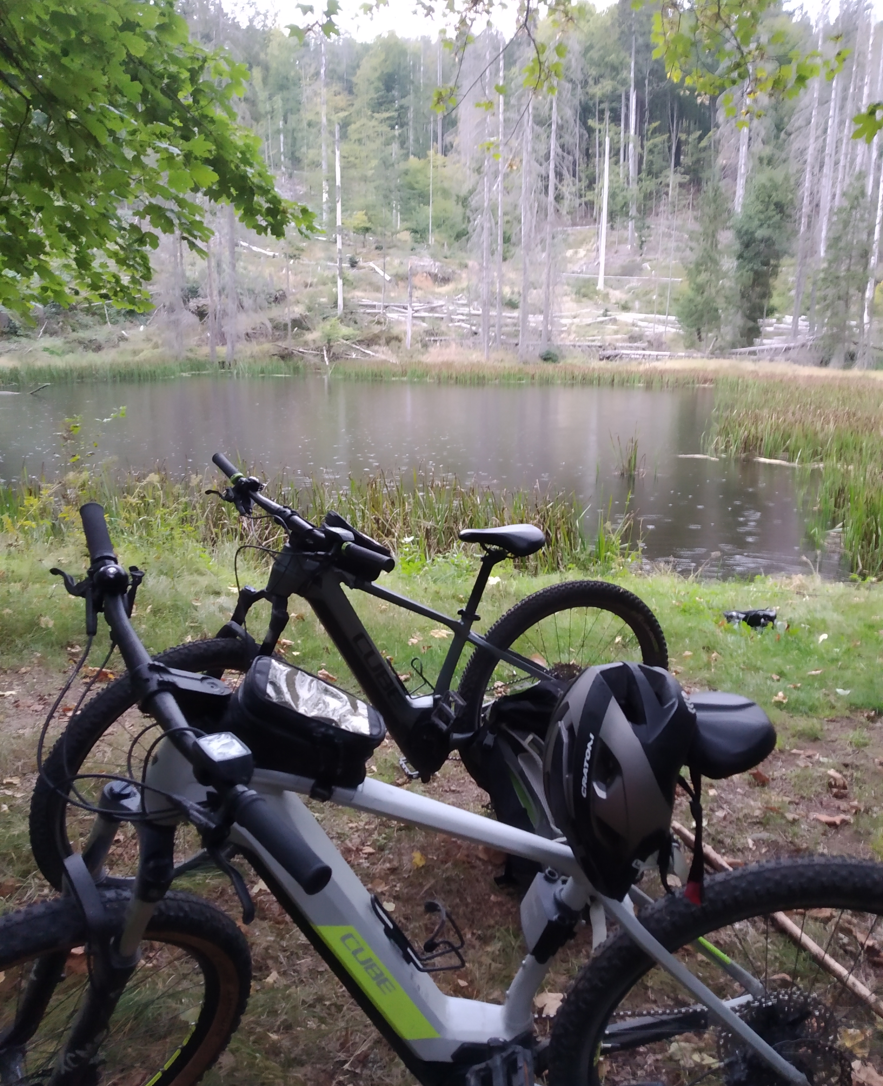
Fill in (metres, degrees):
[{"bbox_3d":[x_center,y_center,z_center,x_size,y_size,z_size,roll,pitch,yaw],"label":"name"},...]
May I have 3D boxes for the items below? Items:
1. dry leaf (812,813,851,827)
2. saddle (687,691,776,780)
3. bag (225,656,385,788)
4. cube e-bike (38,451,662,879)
[{"bbox_3d":[1.171,0.836,2.658,0.095,0.030,0.060,0,13,0],"label":"dry leaf"},{"bbox_3d":[0.301,0.255,1.156,0.268,0.080,0.148,-1,22,-1],"label":"saddle"},{"bbox_3d":[-0.172,0.243,1.141,0.190,0.110,0.090,18,21,-8],"label":"bag"},{"bbox_3d":[-0.113,0.349,2.384,1.854,1.103,0.686,-6,20,-24],"label":"cube e-bike"}]

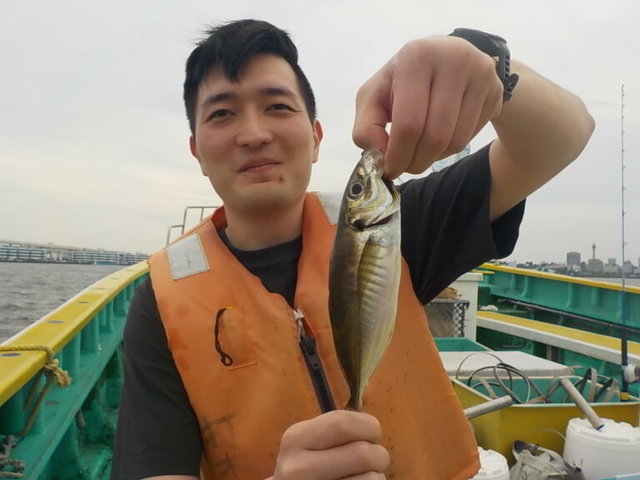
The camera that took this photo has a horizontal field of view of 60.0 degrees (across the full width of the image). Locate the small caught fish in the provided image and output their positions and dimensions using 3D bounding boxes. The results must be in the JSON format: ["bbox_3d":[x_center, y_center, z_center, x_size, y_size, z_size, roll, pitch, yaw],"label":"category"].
[{"bbox_3d":[0.032,0.036,0.405,0.050,0.212,0.029,3,0,0],"label":"small caught fish"}]

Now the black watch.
[{"bbox_3d":[0.135,-0.145,0.475,0.061,0.054,0.045,28,17,30],"label":"black watch"}]

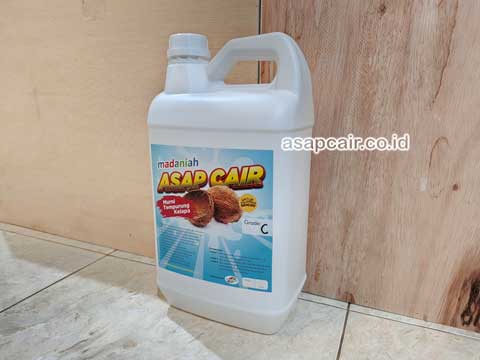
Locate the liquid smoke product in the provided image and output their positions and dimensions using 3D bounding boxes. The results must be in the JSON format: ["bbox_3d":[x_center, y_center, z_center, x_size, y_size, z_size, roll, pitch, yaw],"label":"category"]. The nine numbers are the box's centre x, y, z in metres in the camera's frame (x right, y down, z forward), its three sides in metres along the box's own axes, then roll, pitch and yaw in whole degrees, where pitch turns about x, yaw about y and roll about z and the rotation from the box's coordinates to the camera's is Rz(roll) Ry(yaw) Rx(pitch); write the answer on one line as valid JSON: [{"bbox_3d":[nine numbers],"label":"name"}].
[{"bbox_3d":[-0.009,-0.001,0.380,0.177,0.315,0.125,6,14,22],"label":"liquid smoke product"}]

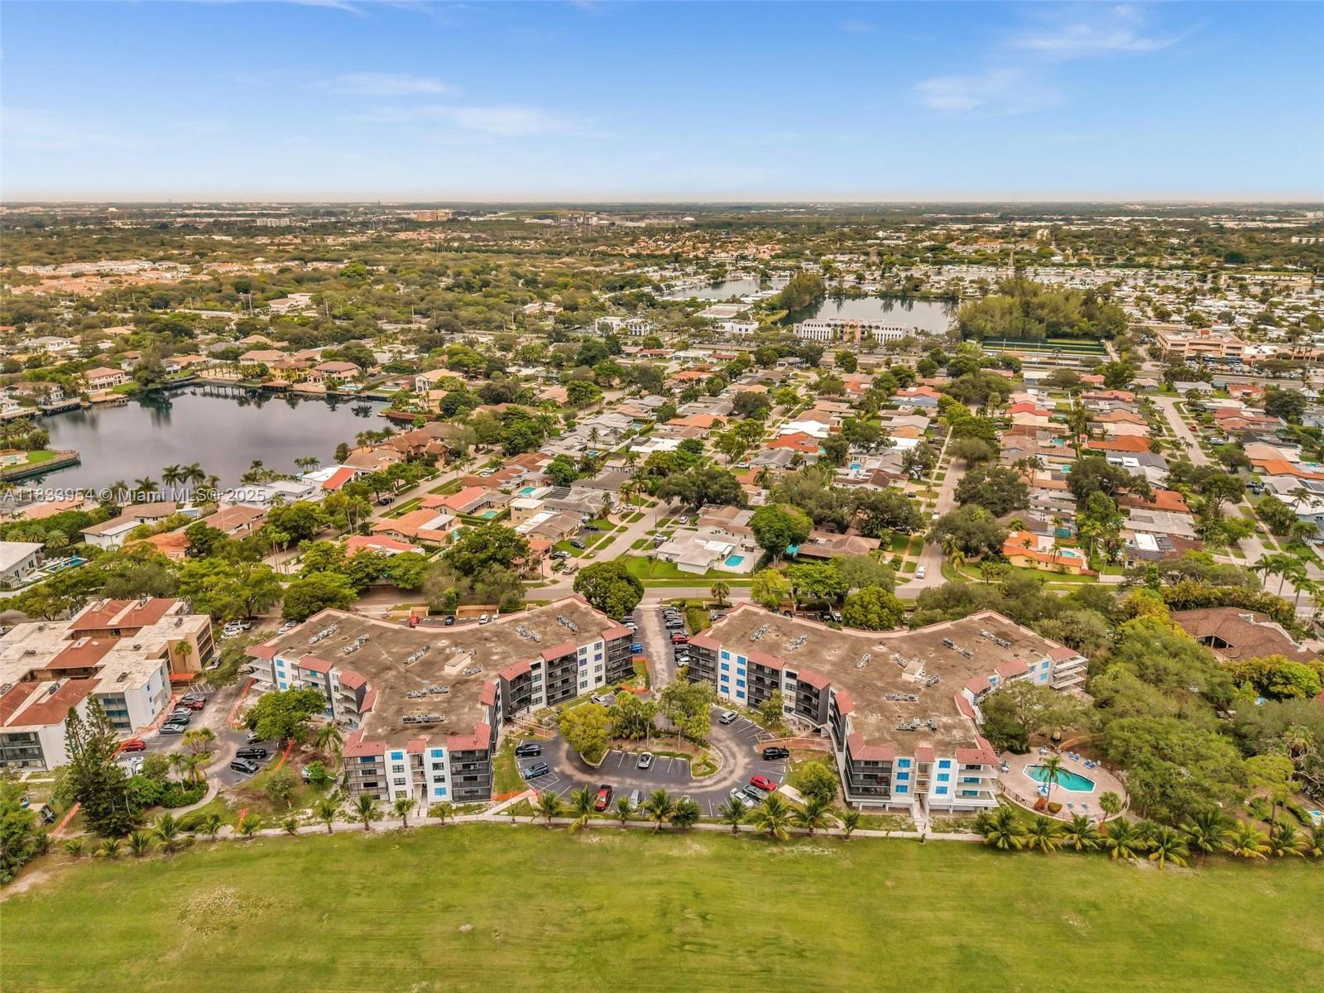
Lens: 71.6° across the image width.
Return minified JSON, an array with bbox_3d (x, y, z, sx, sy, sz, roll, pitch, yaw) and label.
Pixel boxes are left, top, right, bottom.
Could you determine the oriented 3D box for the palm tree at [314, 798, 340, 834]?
[{"bbox_3d":[-54.271,52.186,149.500,3.900,6.430,3.900,0,18,0],"label":"palm tree"}]

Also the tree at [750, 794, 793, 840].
[{"bbox_3d":[18.050,52.820,150.750,7.200,7.100,7.200,0,18,0],"label":"tree"}]

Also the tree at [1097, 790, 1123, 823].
[{"bbox_3d":[73.944,51.645,151.745,3.700,6.080,3.700,0,18,0],"label":"tree"}]

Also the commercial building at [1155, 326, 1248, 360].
[{"bbox_3d":[357.621,-100.079,611.607,43.200,11.230,50.000,7,19,19],"label":"commercial building"}]

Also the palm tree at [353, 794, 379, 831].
[{"bbox_3d":[-49.370,52.570,152.190,4.900,6.700,4.900,0,18,0],"label":"palm tree"}]

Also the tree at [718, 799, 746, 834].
[{"bbox_3d":[11.474,52.187,149.582,4.400,6.380,4.400,0,18,0],"label":"tree"}]

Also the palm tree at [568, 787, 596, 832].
[{"bbox_3d":[-12.790,51.277,150.792,4.700,7.370,4.700,0,18,0],"label":"palm tree"}]

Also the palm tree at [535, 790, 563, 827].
[{"bbox_3d":[-18.444,51.639,151.242,5.000,6.400,5.000,0,18,0],"label":"palm tree"}]

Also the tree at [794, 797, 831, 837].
[{"bbox_3d":[24.870,52.910,150.640,6.400,7.000,6.400,0,18,0],"label":"tree"}]

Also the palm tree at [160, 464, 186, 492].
[{"bbox_3d":[-166.074,-4.165,313.338,7.600,12.490,7.600,0,18,0],"label":"palm tree"}]

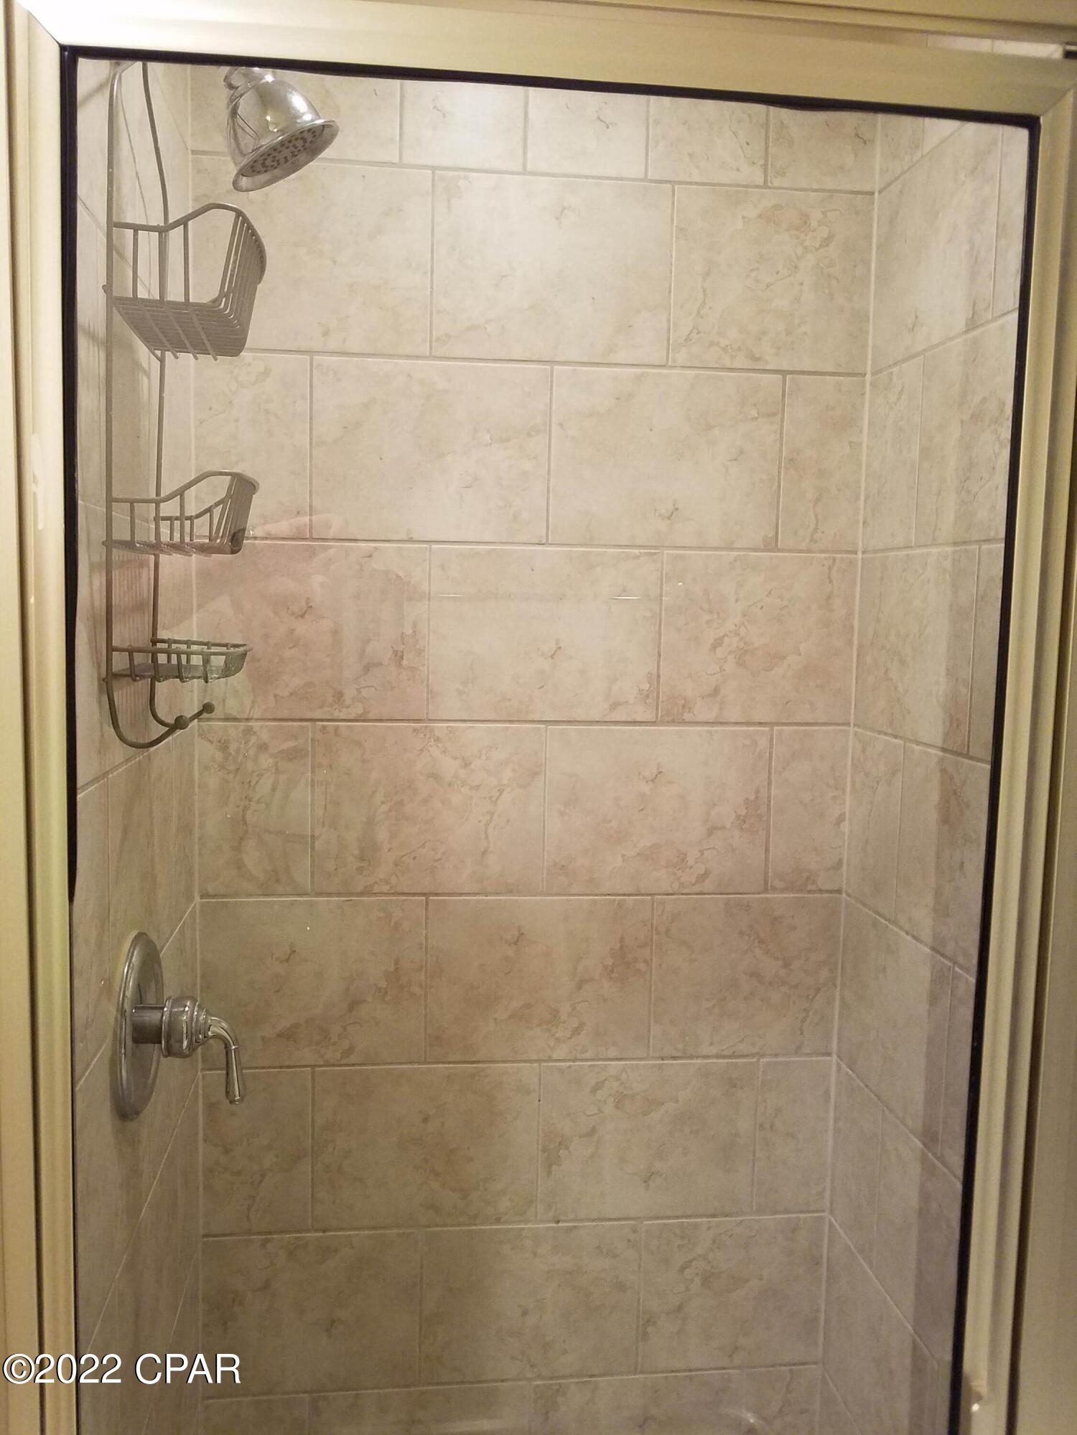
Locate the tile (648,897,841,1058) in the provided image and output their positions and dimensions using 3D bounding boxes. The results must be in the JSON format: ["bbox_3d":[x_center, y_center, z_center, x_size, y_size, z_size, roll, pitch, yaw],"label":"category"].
[{"bbox_3d":[0.289,0.363,1.510,0.266,0.230,0.010,1,6,-6],"label":"tile"}]

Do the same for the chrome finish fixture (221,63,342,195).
[{"bbox_3d":[-0.267,-0.590,1.052,0.117,0.085,0.117,-29,11,-9],"label":"chrome finish fixture"}]

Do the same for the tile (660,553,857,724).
[{"bbox_3d":[0.313,-0.110,1.531,0.278,0.240,0.010,1,5,-6],"label":"tile"}]

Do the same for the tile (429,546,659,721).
[{"bbox_3d":[0.010,-0.112,1.479,0.315,0.237,0.010,1,6,-6],"label":"tile"}]

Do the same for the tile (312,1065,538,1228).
[{"bbox_3d":[-0.159,0.610,1.535,0.315,0.239,0.010,1,6,-6],"label":"tile"}]

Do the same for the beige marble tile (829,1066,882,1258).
[{"bbox_3d":[0.436,0.606,1.470,0.010,0.230,0.142,0,6,-9],"label":"beige marble tile"}]

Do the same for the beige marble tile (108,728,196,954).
[{"bbox_3d":[-0.432,0.151,1.217,0.010,0.240,0.455,0,5,-8],"label":"beige marble tile"}]

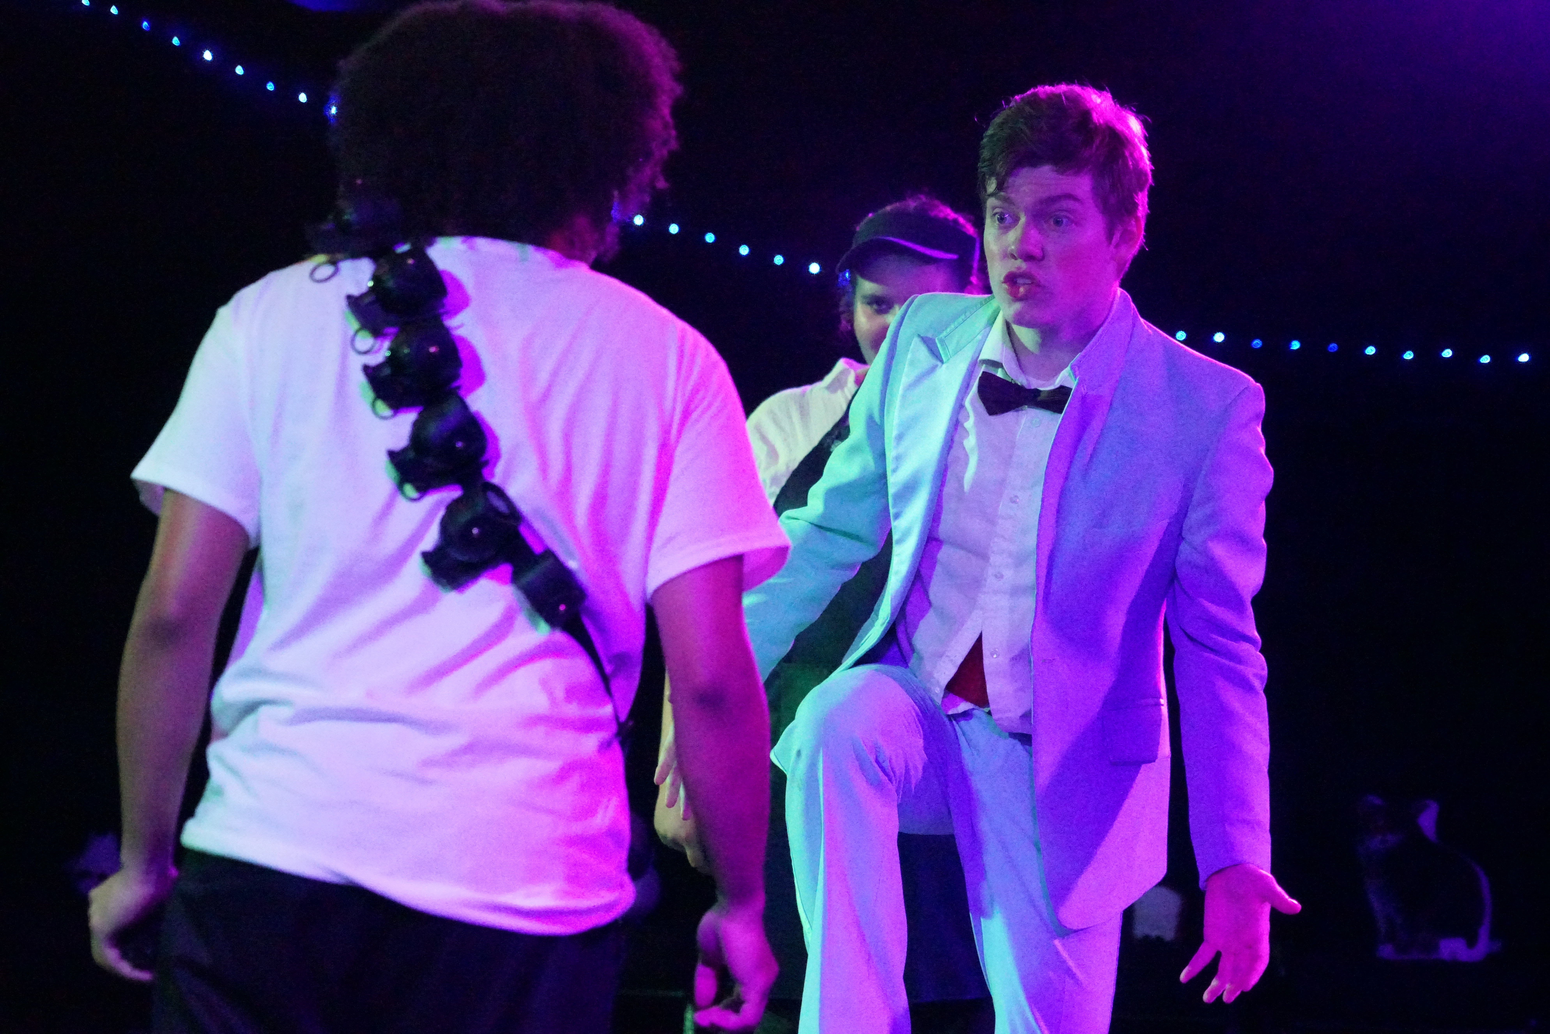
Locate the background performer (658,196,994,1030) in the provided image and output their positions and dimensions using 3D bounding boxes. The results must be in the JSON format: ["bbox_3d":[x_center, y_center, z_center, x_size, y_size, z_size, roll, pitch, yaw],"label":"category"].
[{"bbox_3d":[0.150,0.425,6.200,0.600,1.680,0.360,0,0,12],"label":"background performer"}]

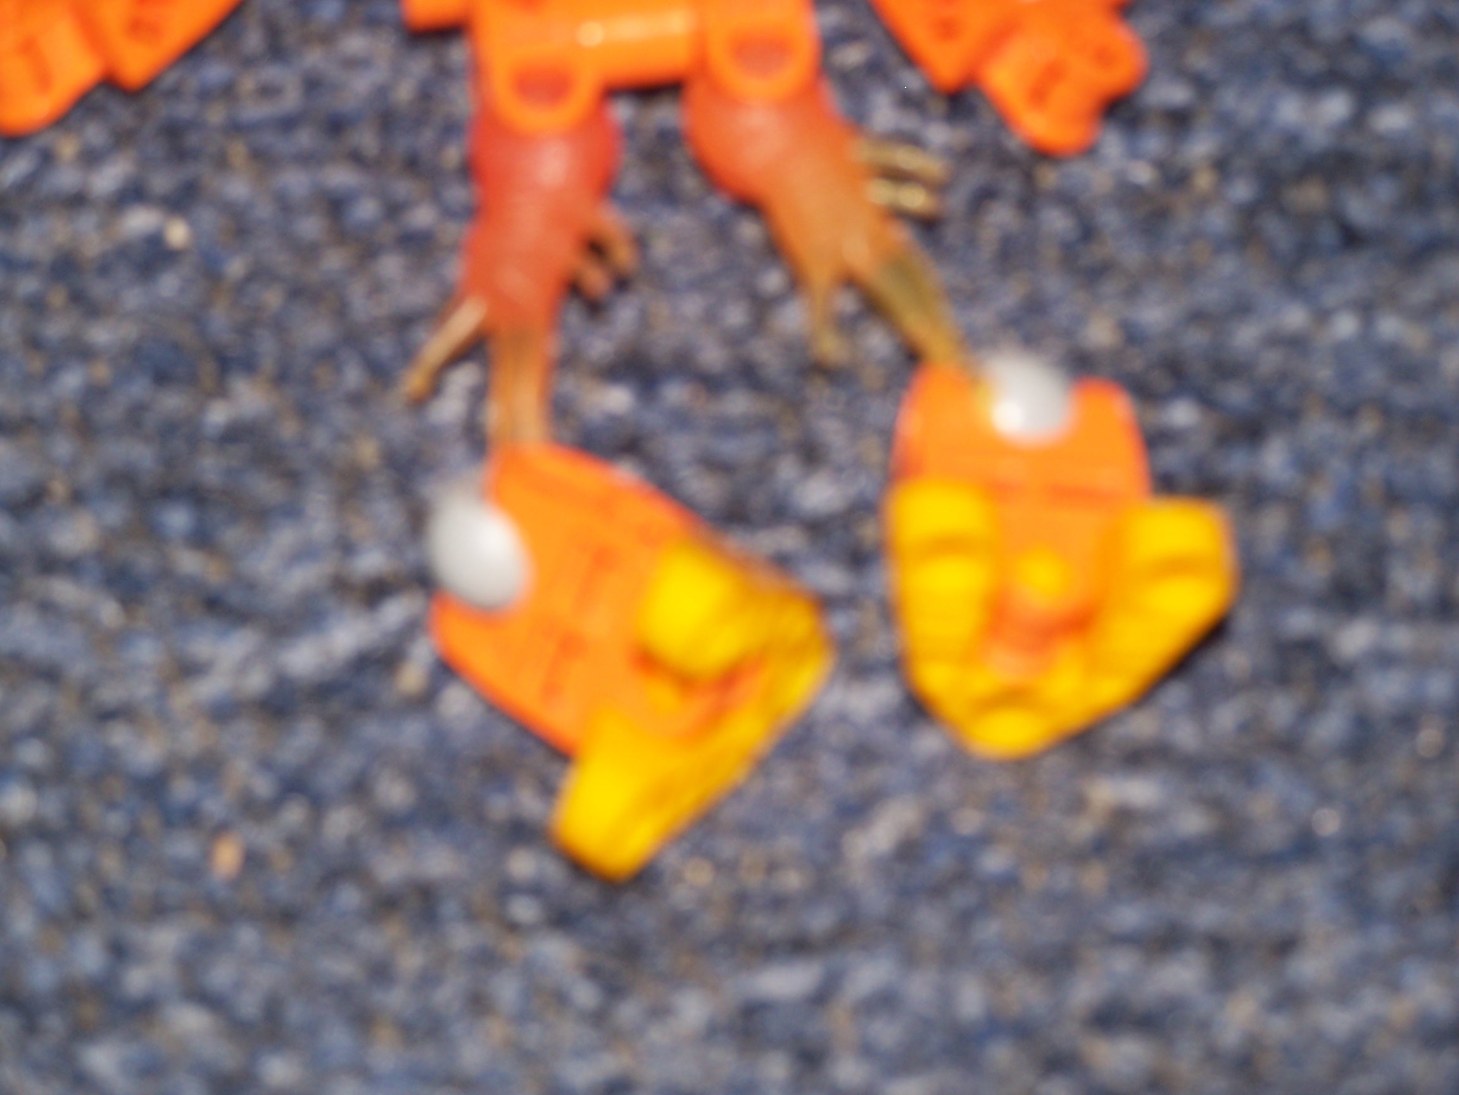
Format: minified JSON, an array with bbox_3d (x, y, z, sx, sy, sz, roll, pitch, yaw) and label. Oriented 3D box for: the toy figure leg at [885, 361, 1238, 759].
[{"bbox_3d":[0.025,0.001,0.450,0.025,0.013,0.027,6,60,3],"label":"toy figure leg"}]

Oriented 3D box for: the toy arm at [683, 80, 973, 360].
[{"bbox_3d":[0.009,-0.027,0.466,0.017,0.011,0.033,-28,64,-15],"label":"toy arm"}]

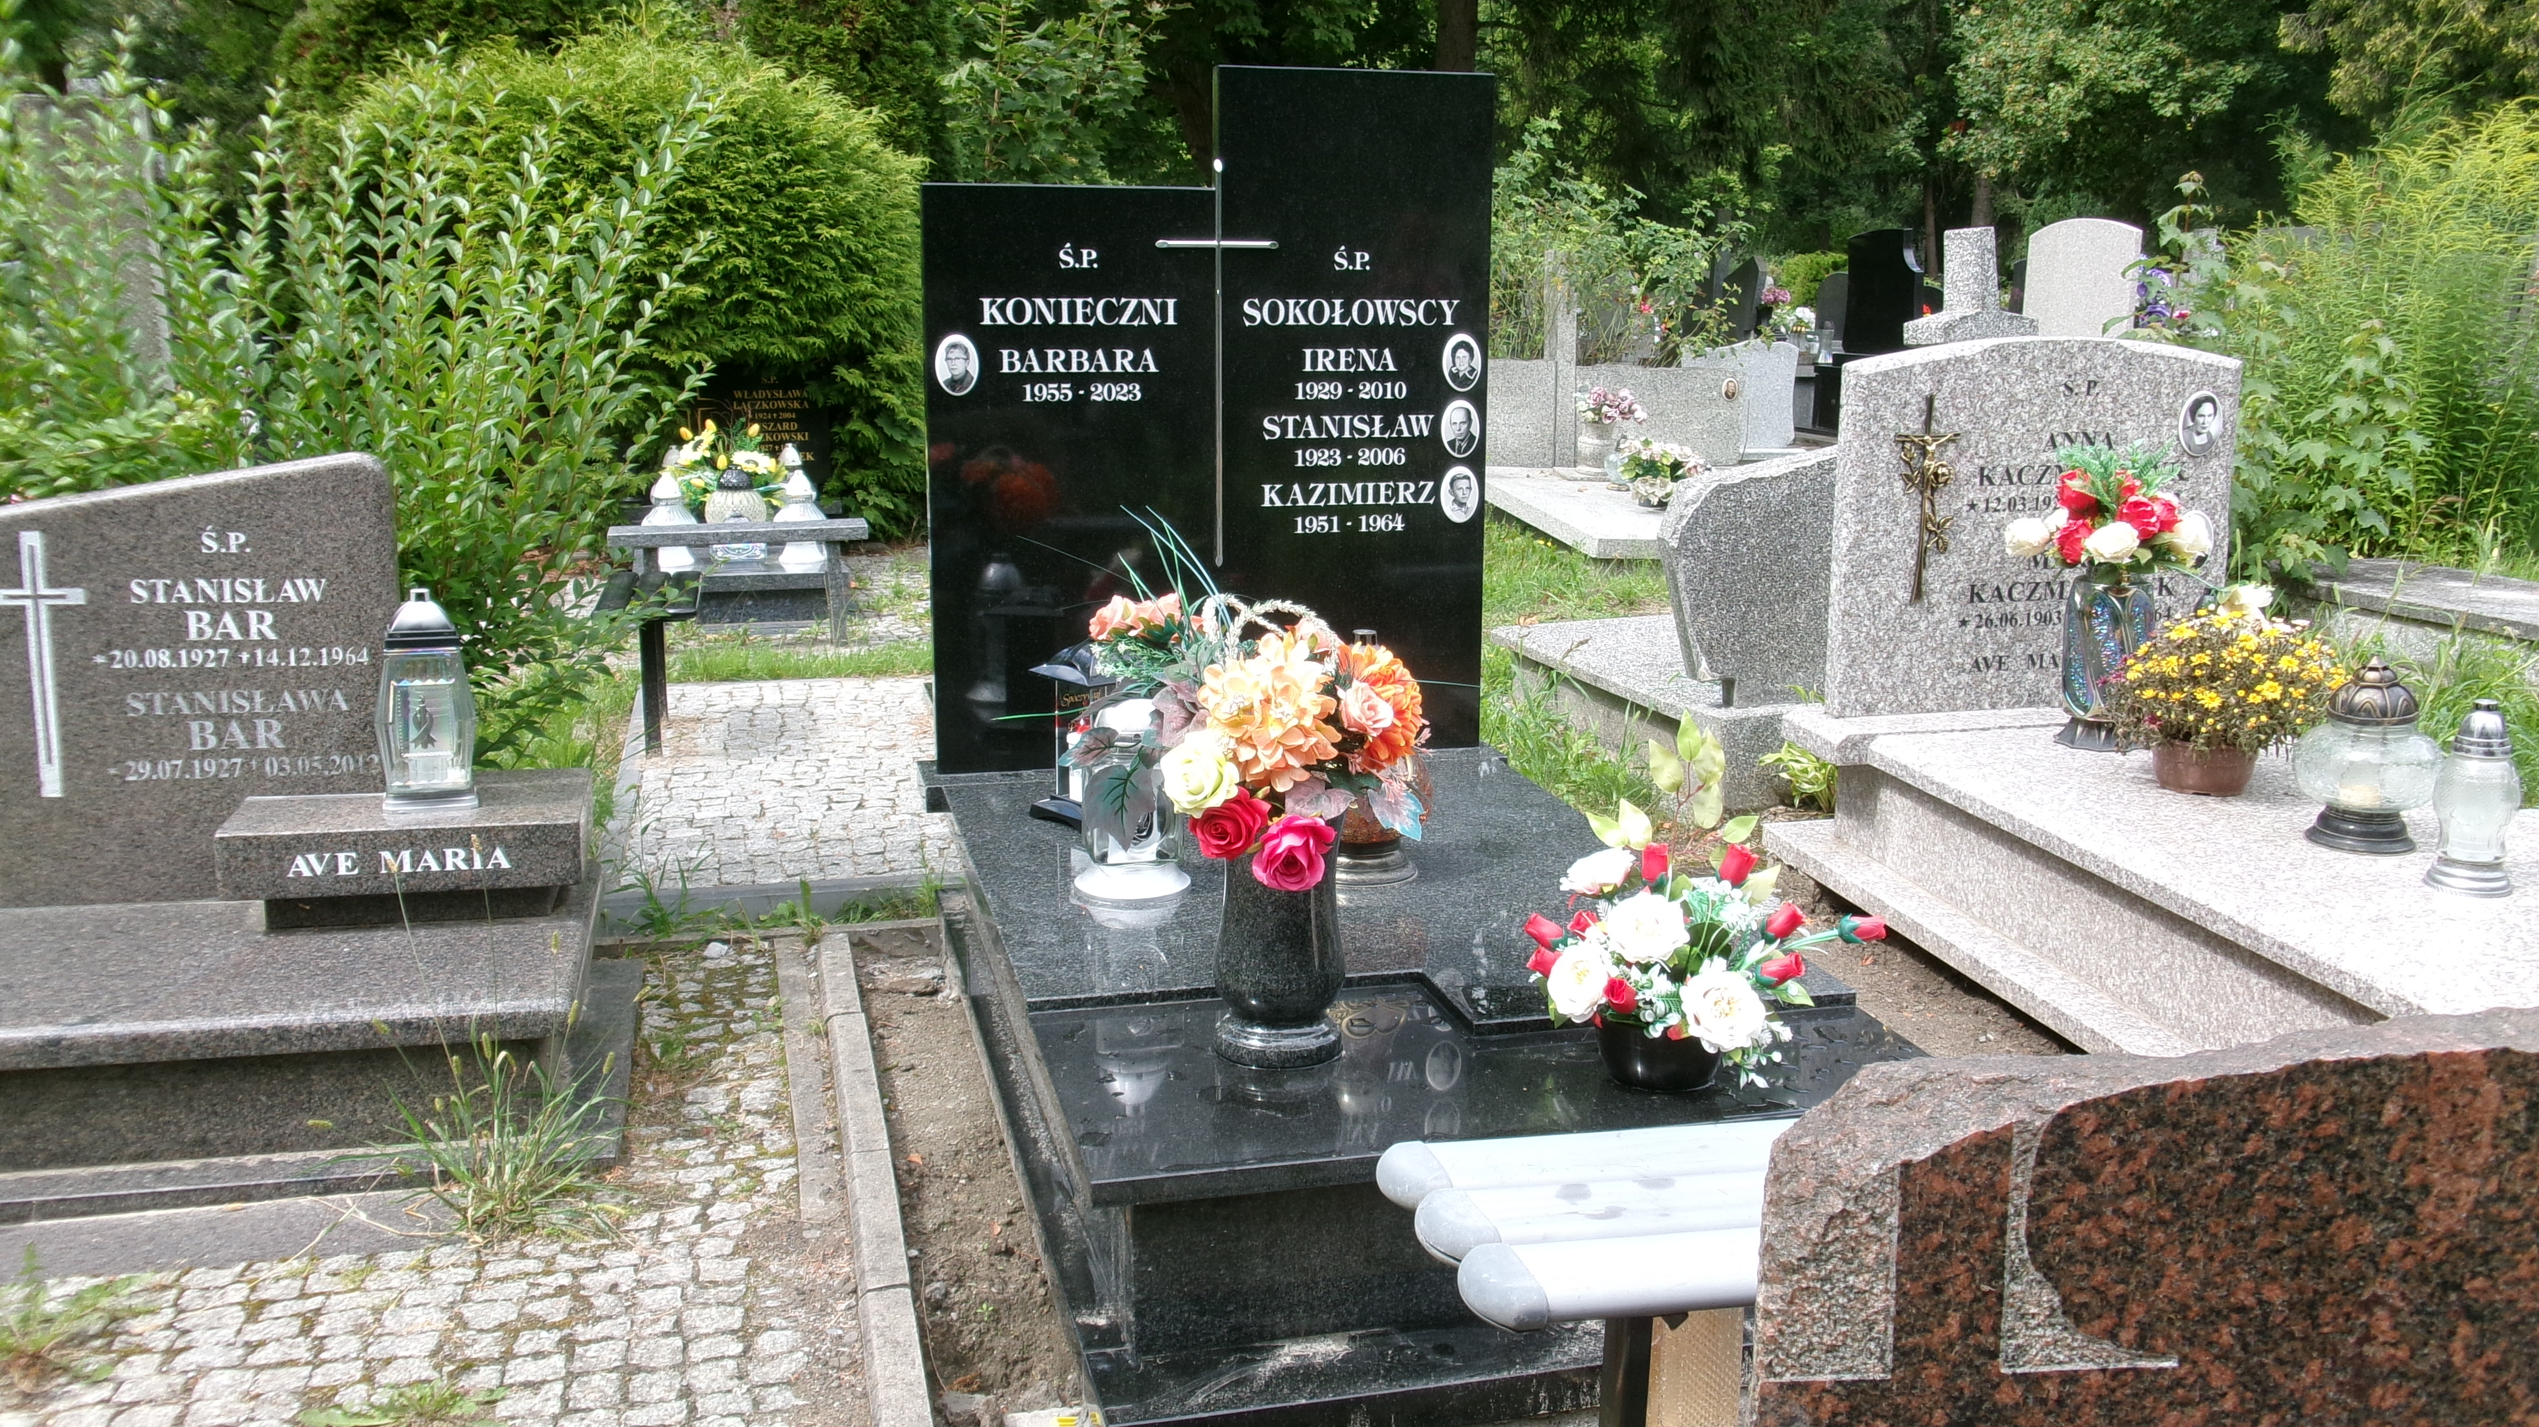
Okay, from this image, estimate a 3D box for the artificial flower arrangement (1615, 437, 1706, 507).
[{"bbox_3d":[1.878,-1.155,9.844,0.420,0.340,0.370,-2,12,-14],"label":"artificial flower arrangement"}]

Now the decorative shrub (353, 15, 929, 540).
[{"bbox_3d":[-3.467,-2.349,11.235,3.371,2.803,2.889,-2,12,-14],"label":"decorative shrub"}]

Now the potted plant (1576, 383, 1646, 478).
[{"bbox_3d":[1.813,-1.502,10.914,0.370,0.480,0.340,-2,12,-14],"label":"potted plant"}]

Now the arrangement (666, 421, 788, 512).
[{"bbox_3d":[-2.402,-1.067,9.095,0.500,0.470,0.400,-2,12,-14],"label":"arrangement"}]

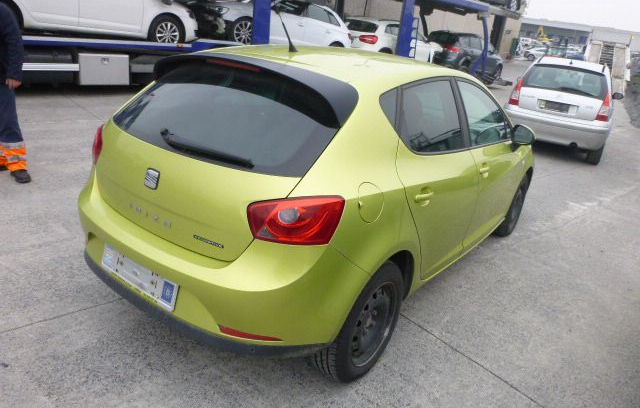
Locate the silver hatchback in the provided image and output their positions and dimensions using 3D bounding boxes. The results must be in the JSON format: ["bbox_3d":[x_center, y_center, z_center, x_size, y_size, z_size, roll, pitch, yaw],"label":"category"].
[{"bbox_3d":[4.750,-1.920,8.970,1.700,1.520,3.850,17,22,26],"label":"silver hatchback"}]

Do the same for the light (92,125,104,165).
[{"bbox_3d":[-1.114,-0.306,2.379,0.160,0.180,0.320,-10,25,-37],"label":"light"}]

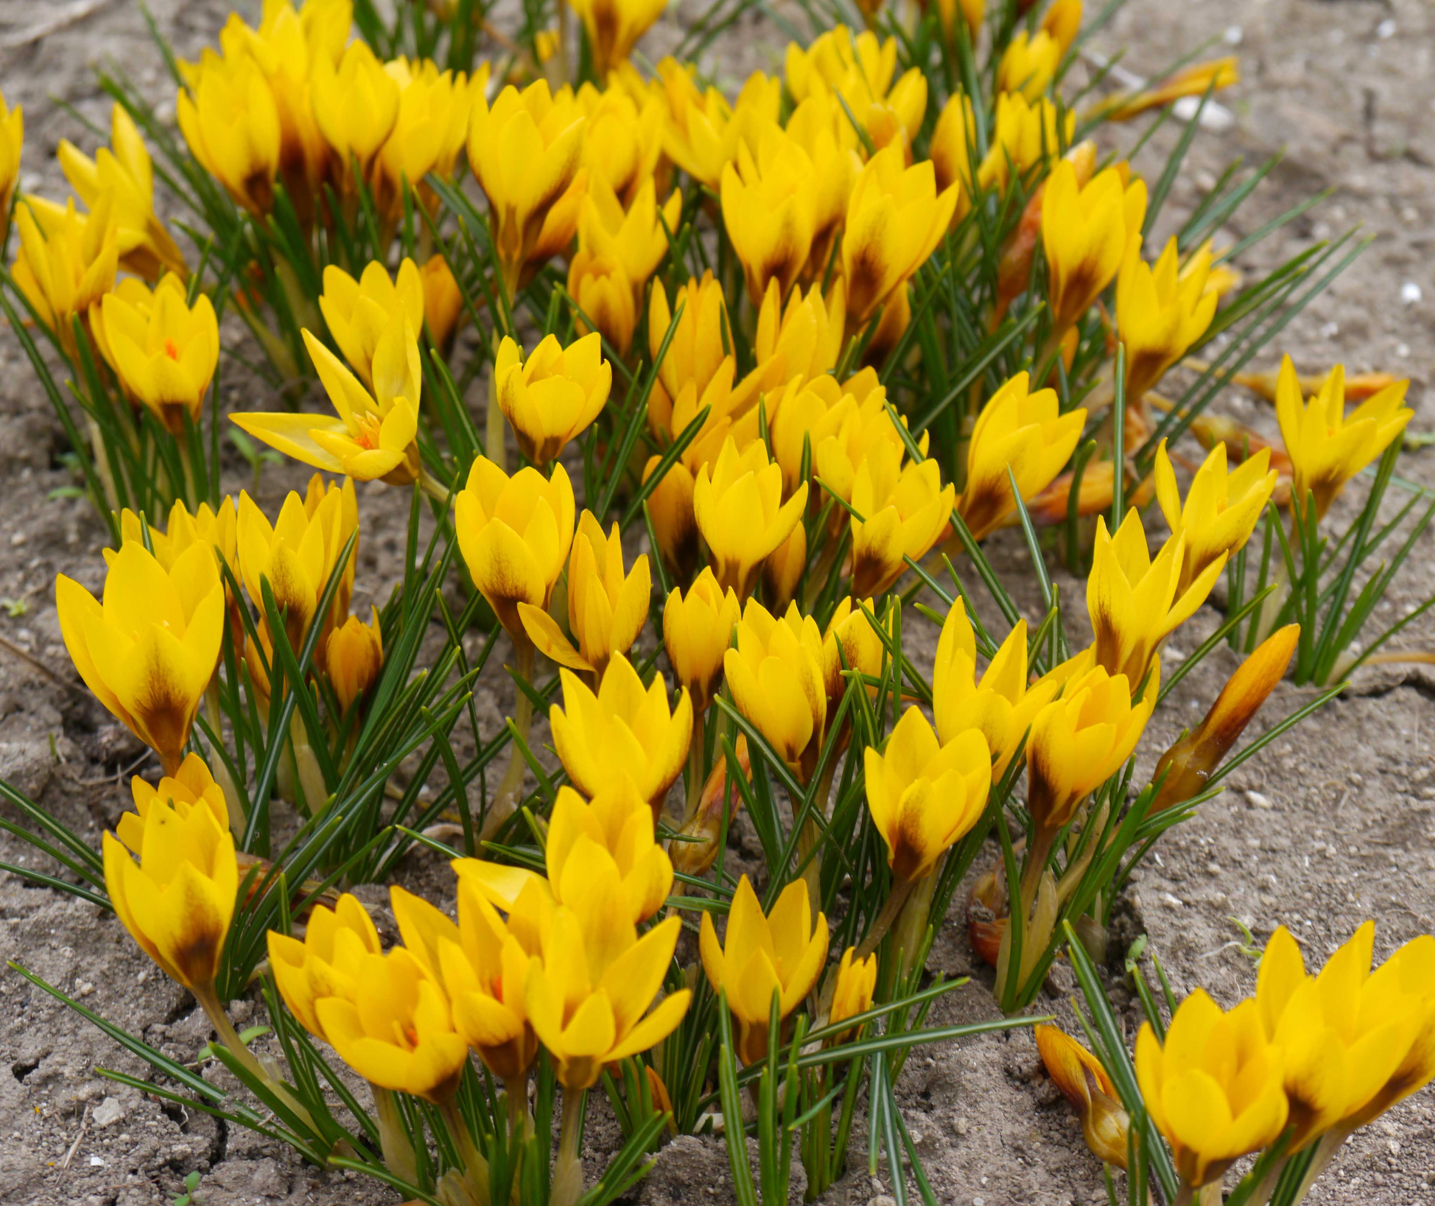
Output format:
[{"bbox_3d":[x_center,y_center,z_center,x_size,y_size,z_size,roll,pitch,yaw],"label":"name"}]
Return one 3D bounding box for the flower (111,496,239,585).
[{"bbox_3d":[-0.145,-0.003,0.905,0.034,0.041,0.034,0,38,0],"label":"flower"}]

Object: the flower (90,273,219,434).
[{"bbox_3d":[-0.138,-0.058,0.818,0.030,0.042,0.028,-7,45,5],"label":"flower"}]

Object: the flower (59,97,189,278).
[{"bbox_3d":[-0.179,-0.123,1.030,0.034,0.045,0.034,-25,35,0],"label":"flower"}]

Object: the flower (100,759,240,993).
[{"bbox_3d":[-0.113,0.059,0.688,0.026,0.045,0.029,-12,39,8],"label":"flower"}]

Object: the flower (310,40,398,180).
[{"bbox_3d":[-0.113,-0.150,1.042,0.028,0.045,0.028,0,38,0],"label":"flower"}]

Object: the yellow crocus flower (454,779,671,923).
[{"bbox_3d":[-0.029,0.057,0.672,0.036,0.034,0.030,-2,32,1],"label":"yellow crocus flower"}]

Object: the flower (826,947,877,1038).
[{"bbox_3d":[0.025,0.077,0.650,0.010,0.024,0.009,8,36,-6],"label":"flower"}]

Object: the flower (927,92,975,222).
[{"bbox_3d":[0.068,-0.125,0.945,0.017,0.039,0.017,-3,32,2],"label":"flower"}]

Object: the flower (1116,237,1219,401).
[{"bbox_3d":[0.116,-0.071,0.863,0.025,0.042,0.025,11,31,-7],"label":"flower"}]

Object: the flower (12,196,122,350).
[{"bbox_3d":[-0.158,-0.079,0.820,0.026,0.037,0.025,-4,36,3],"label":"flower"}]

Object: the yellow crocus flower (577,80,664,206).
[{"bbox_3d":[-0.031,-0.144,1.070,0.028,0.040,0.028,0,38,0],"label":"yellow crocus flower"}]

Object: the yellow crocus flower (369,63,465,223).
[{"bbox_3d":[-0.097,-0.145,1.070,0.031,0.046,0.031,8,38,0],"label":"yellow crocus flower"}]

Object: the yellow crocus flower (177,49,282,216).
[{"bbox_3d":[-0.140,-0.133,0.955,0.028,0.046,0.028,-9,32,5],"label":"yellow crocus flower"}]

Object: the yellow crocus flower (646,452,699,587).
[{"bbox_3d":[-0.009,-0.018,0.760,0.013,0.035,0.013,-4,36,3],"label":"yellow crocus flower"}]

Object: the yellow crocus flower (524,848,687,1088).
[{"bbox_3d":[-0.023,0.072,0.625,0.030,0.047,0.029,6,36,-5],"label":"yellow crocus flower"}]

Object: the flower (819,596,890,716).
[{"bbox_3d":[0.028,0.014,0.710,0.015,0.035,0.014,8,36,-6],"label":"flower"}]

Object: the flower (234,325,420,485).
[{"bbox_3d":[-0.094,-0.043,0.803,0.043,0.032,0.035,-21,49,14],"label":"flower"}]

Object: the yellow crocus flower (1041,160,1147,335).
[{"bbox_3d":[0.089,-0.086,0.825,0.024,0.044,0.023,11,35,-8],"label":"yellow crocus flower"}]

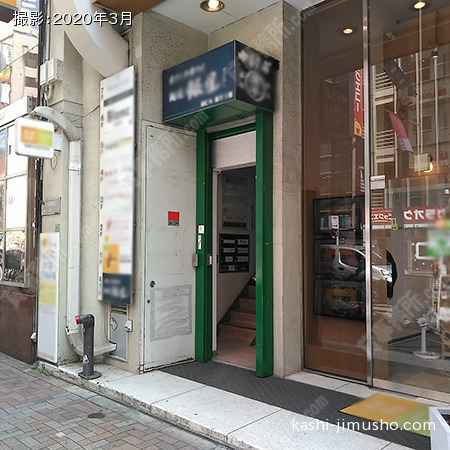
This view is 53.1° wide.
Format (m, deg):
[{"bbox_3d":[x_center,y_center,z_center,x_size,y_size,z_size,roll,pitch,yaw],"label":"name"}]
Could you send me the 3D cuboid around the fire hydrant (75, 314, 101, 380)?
[{"bbox_3d":[-1.543,1.376,5.137,0.250,0.690,0.290,-3,-4,44],"label":"fire hydrant"}]

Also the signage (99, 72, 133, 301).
[{"bbox_3d":[-1.354,-0.473,5.626,0.738,2.854,0.052,-2,-3,43],"label":"signage"}]

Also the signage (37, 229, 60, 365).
[{"bbox_3d":[-2.215,0.894,5.673,0.525,1.583,0.037,-2,-3,43],"label":"signage"}]

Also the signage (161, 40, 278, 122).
[{"bbox_3d":[-0.081,-1.612,5.477,1.185,0.638,0.735,-2,-3,43],"label":"signage"}]

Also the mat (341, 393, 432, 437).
[{"bbox_3d":[1.618,1.667,3.992,0.938,0.011,0.720,-2,-3,43],"label":"mat"}]

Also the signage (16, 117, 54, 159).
[{"bbox_3d":[-2.302,-1.034,5.462,0.090,0.425,0.445,-3,-4,44],"label":"signage"}]

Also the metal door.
[{"bbox_3d":[-0.690,0.261,5.656,0.053,2.955,0.855,-2,-3,43],"label":"metal door"}]

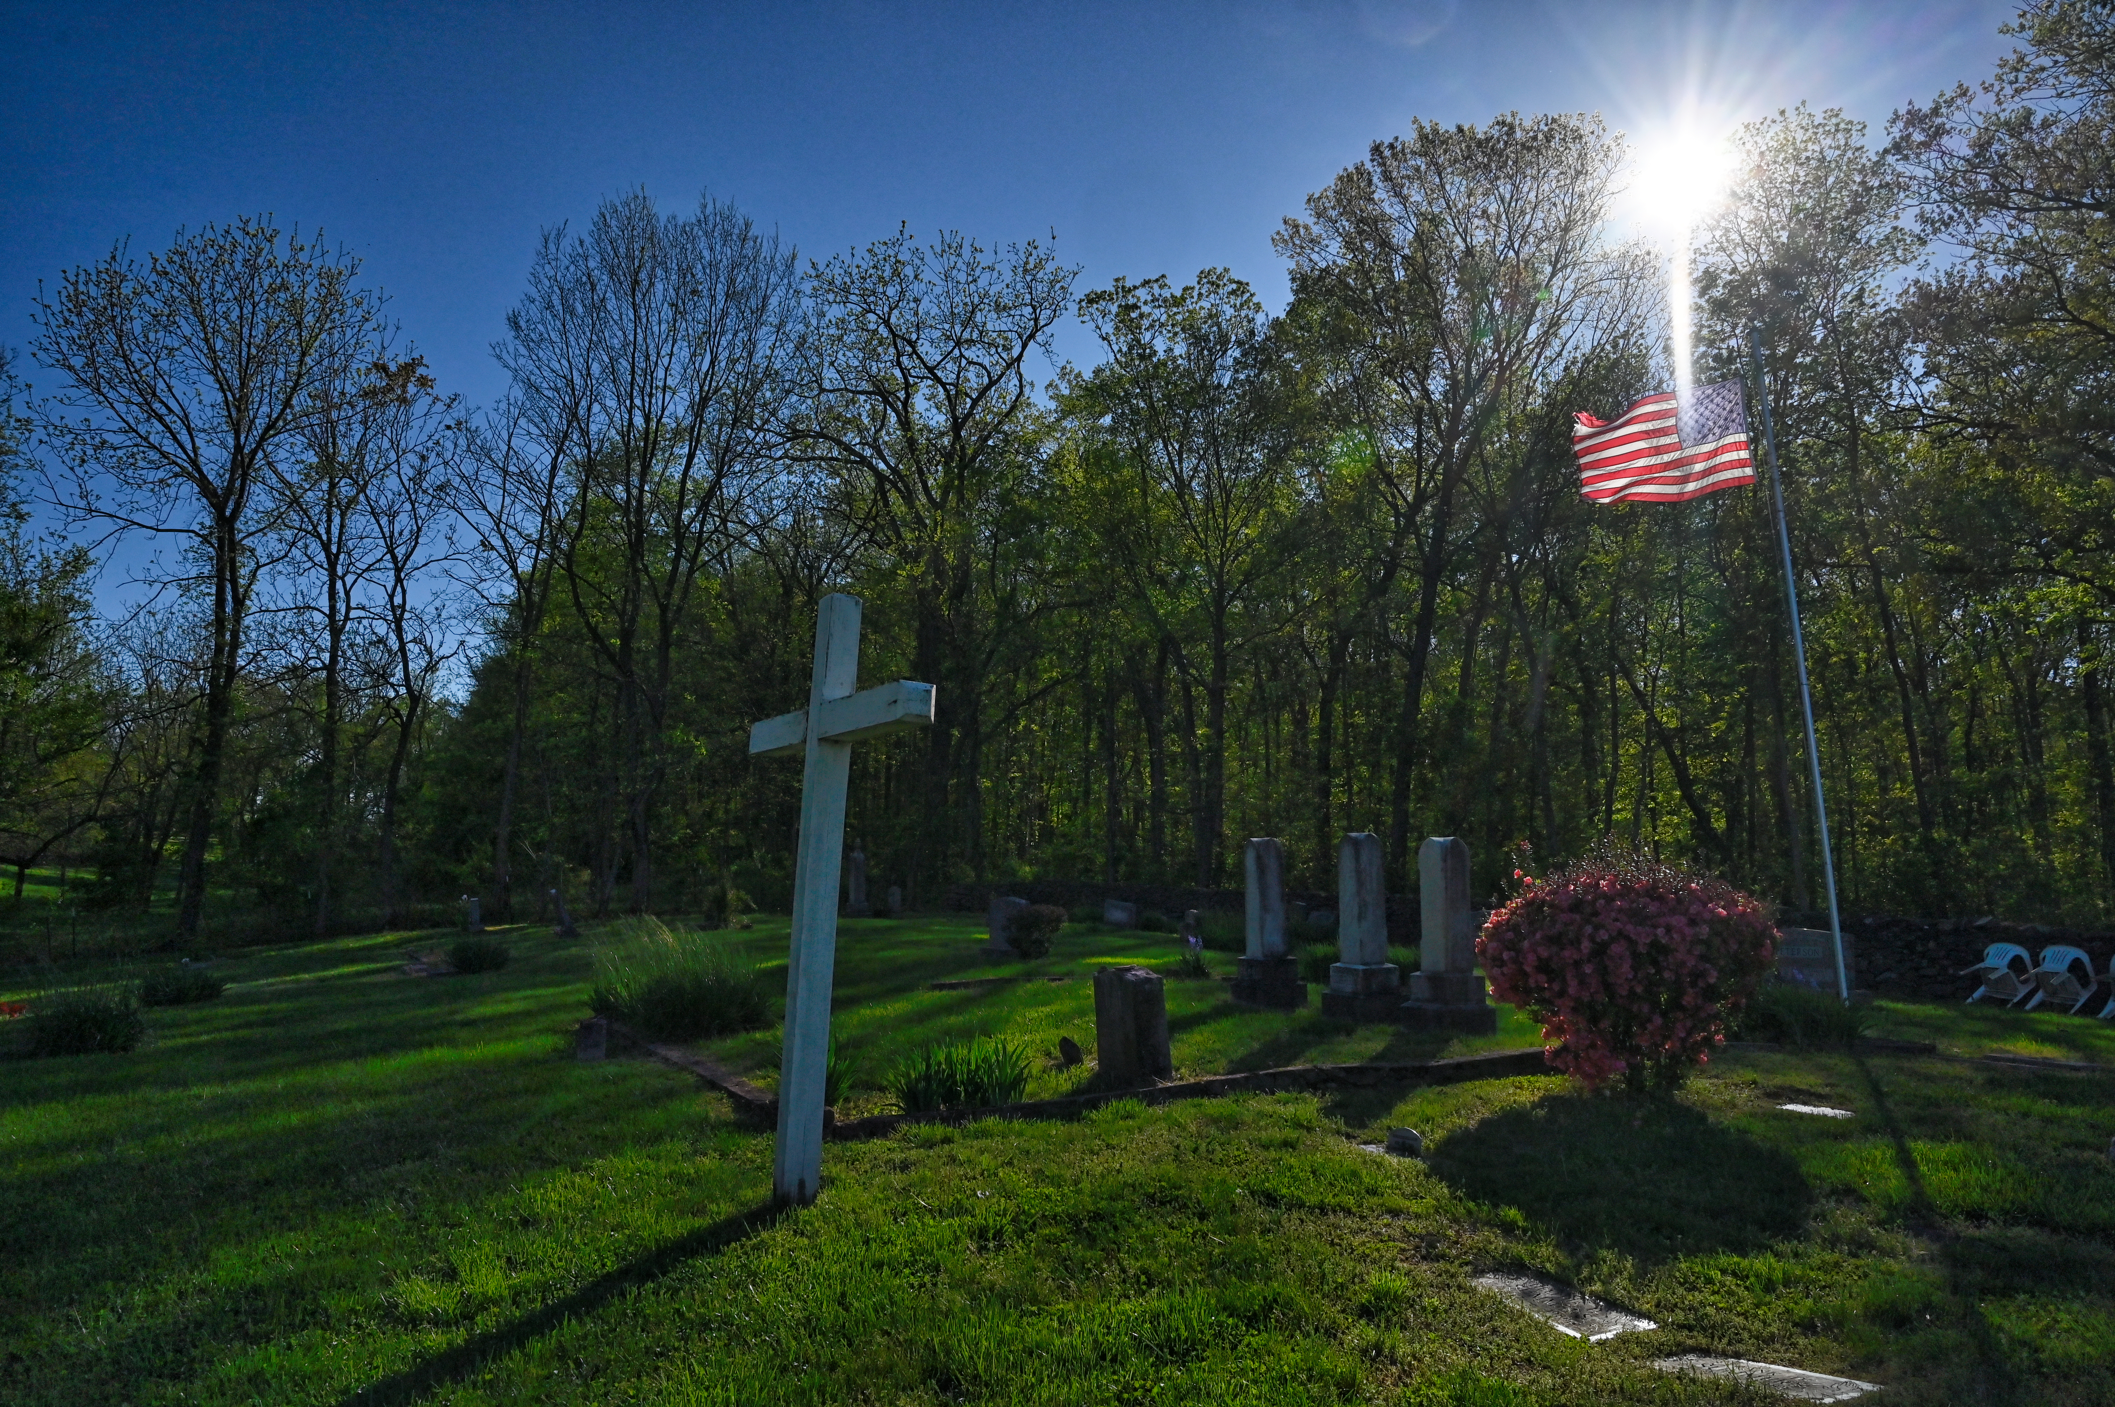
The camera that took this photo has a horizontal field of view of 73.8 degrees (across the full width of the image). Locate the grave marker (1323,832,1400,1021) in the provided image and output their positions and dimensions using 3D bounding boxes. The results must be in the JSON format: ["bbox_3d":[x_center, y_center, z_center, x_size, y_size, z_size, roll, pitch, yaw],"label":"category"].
[{"bbox_3d":[2.287,1.669,10.614,0.405,1.383,0.405,4,-10,-23],"label":"grave marker"}]

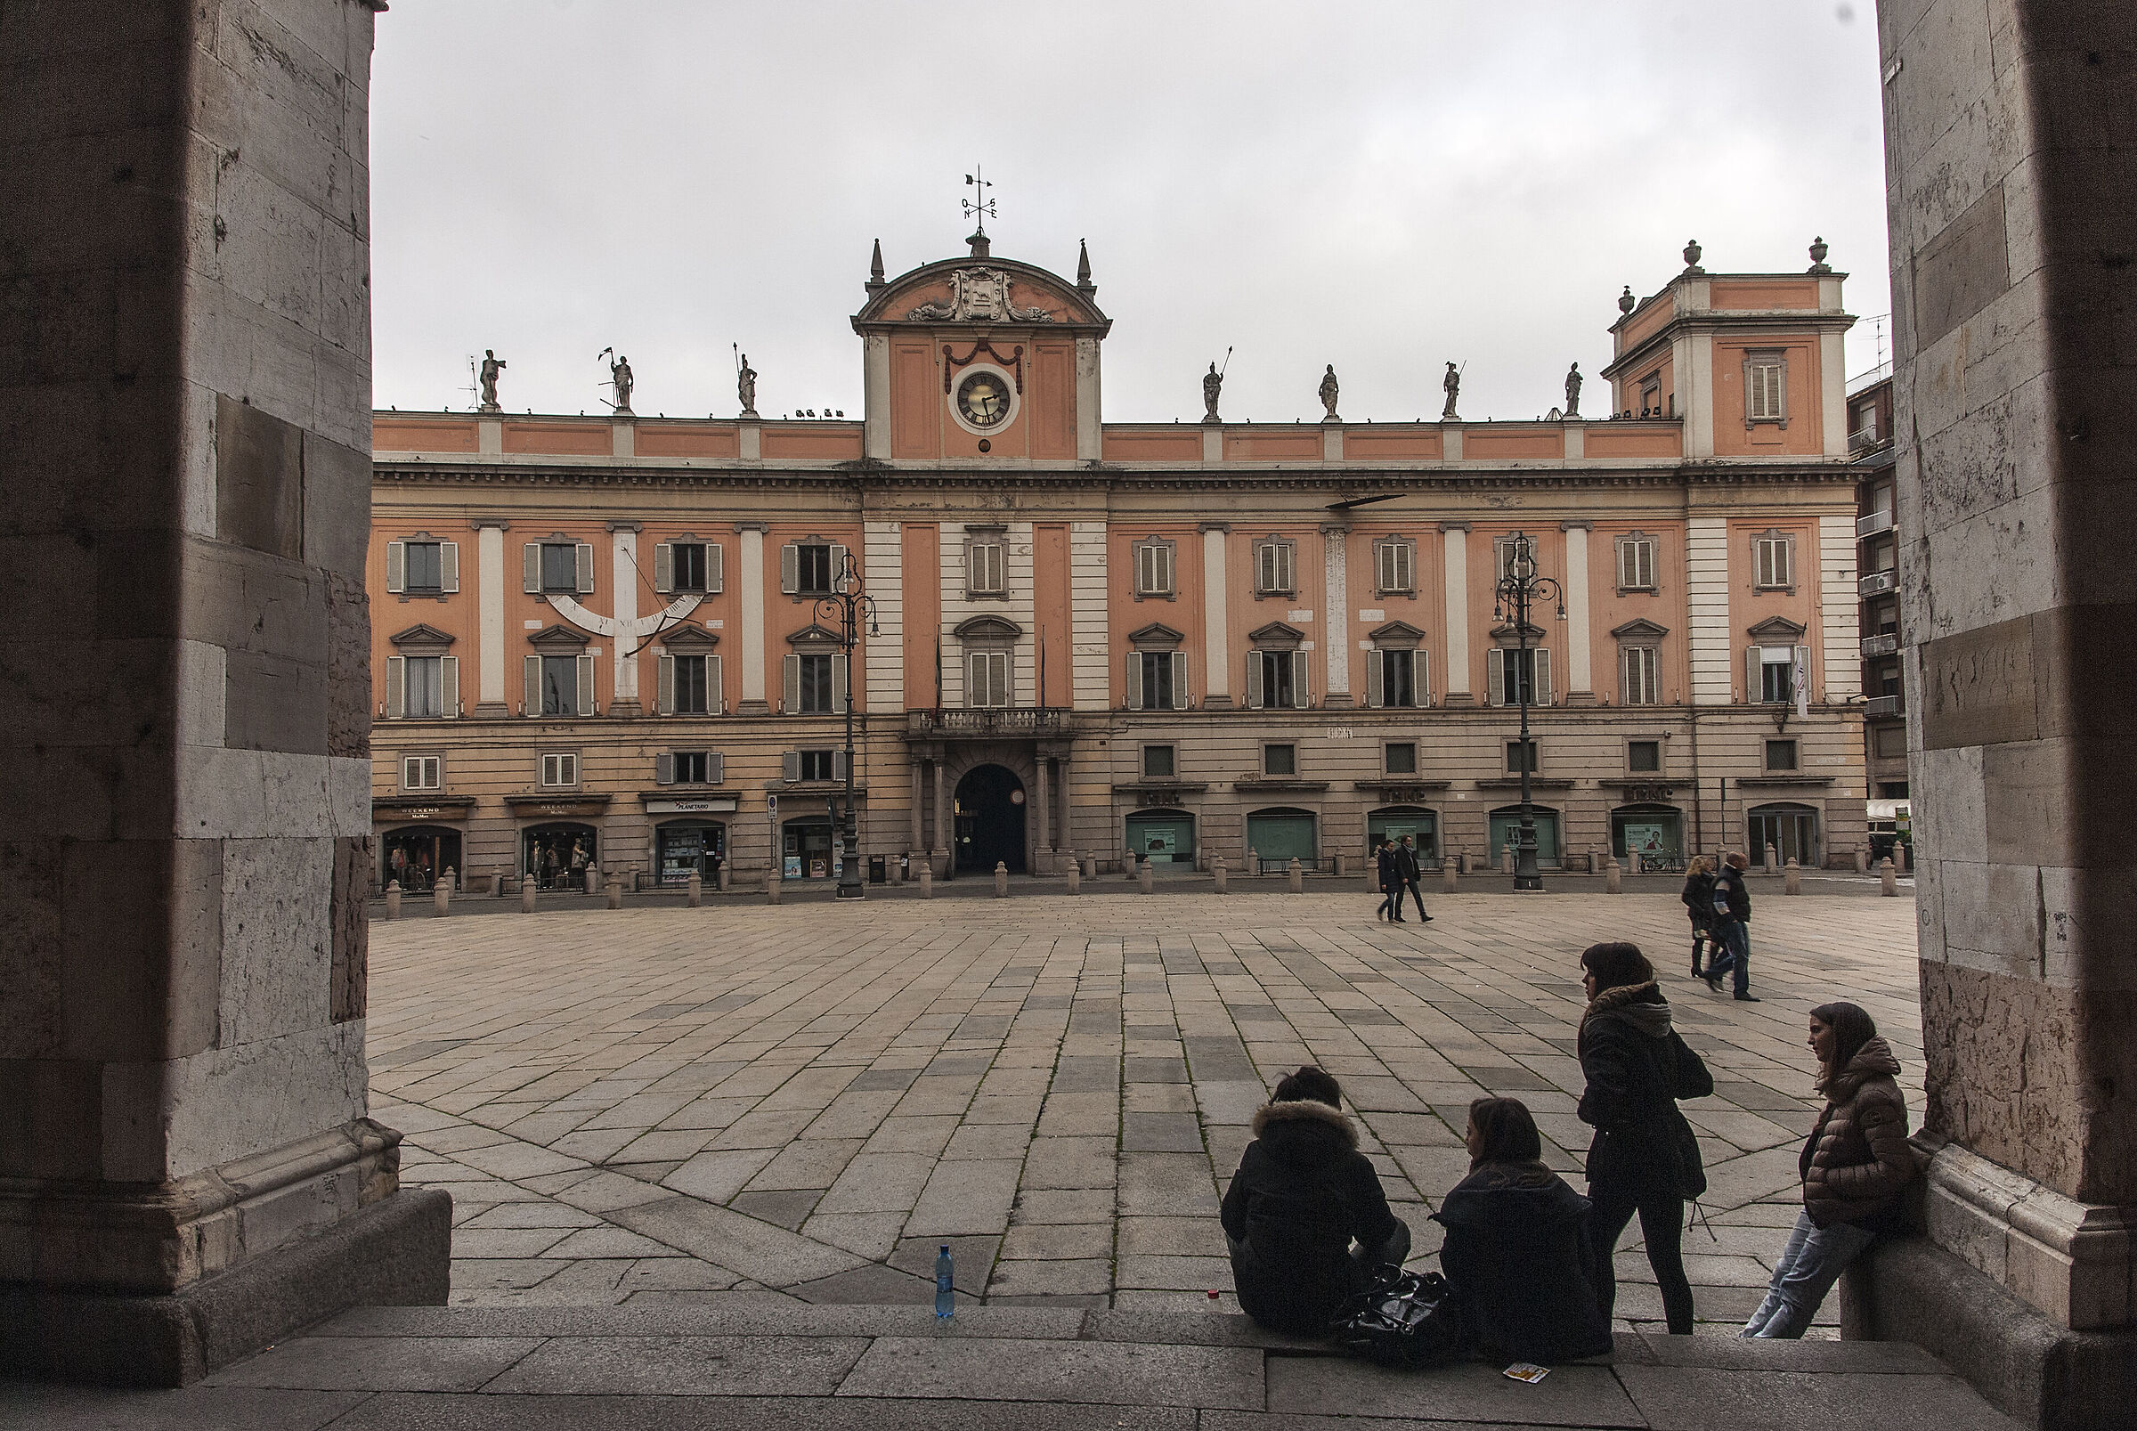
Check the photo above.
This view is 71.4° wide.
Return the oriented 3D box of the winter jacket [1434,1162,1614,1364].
[{"bbox_3d":[1.393,1.661,4.550,0.520,0.550,0.420,-1,-2,7],"label":"winter jacket"}]

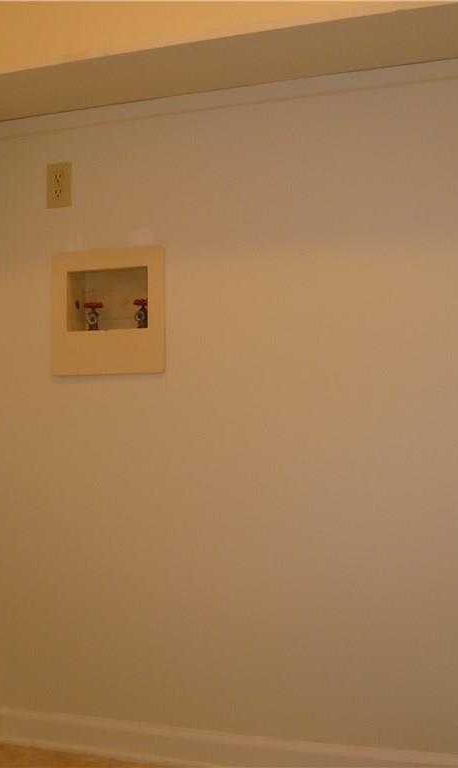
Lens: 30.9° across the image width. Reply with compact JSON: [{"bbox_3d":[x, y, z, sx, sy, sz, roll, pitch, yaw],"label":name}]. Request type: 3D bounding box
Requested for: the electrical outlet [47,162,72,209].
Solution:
[{"bbox_3d":[-0.437,-0.511,2.137,0.070,0.114,0.010,-1,-1,18],"label":"electrical outlet"}]

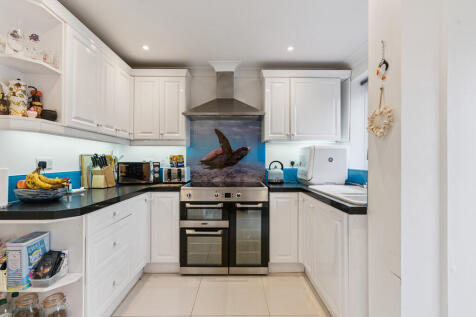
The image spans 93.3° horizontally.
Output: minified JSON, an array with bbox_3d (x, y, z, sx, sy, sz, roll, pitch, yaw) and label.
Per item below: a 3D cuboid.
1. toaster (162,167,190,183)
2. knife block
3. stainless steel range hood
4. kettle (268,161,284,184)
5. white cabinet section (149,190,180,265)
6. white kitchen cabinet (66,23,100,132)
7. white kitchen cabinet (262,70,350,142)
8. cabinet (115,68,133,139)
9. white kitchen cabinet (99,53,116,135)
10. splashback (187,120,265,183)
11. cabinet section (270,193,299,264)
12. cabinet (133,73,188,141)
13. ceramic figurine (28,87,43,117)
[{"bbox_3d":[-0.750,0.214,2.765,0.250,0.185,0.280,0,-1,0],"label":"toaster"},{"bbox_3d":[-1.350,0.187,2.275,0.125,0.220,0.180,0,-1,0],"label":"knife block"},{"bbox_3d":[-0.155,-0.786,2.700,0.900,0.650,0.460,0,-1,0],"label":"stainless steel range hood"},{"bbox_3d":[0.464,0.169,2.720,0.195,0.265,0.180,0,-1,0],"label":"kettle"},{"bbox_3d":[-0.745,0.715,2.570,0.300,0.730,0.560,0,0,0],"label":"white cabinet section"},{"bbox_3d":[-1.375,-0.594,1.800,0.320,0.730,0.410,0,-1,0],"label":"white kitchen cabinet"},{"bbox_3d":[0.795,-0.601,2.770,0.980,0.820,0.340,0,-1,0],"label":"white kitchen cabinet"},{"bbox_3d":[-1.375,-0.585,2.460,0.320,0.720,0.300,0,-1,0],"label":"cabinet"},{"bbox_3d":[-1.375,-0.589,2.155,0.320,0.720,0.300,0,-1,0],"label":"white kitchen cabinet"},{"bbox_3d":[-0.154,-0.095,2.925,1.020,0.810,0.015,0,-1,0],"label":"splashback"},{"bbox_3d":[0.478,0.715,2.570,0.300,0.730,0.560,0,0,0],"label":"cabinet section"},{"bbox_3d":[-0.900,-0.606,2.770,0.630,0.790,0.330,0,-1,0],"label":"cabinet"},{"bbox_3d":[-1.312,-0.354,1.455,0.082,0.185,0.078,1,-1,-42],"label":"ceramic figurine"}]

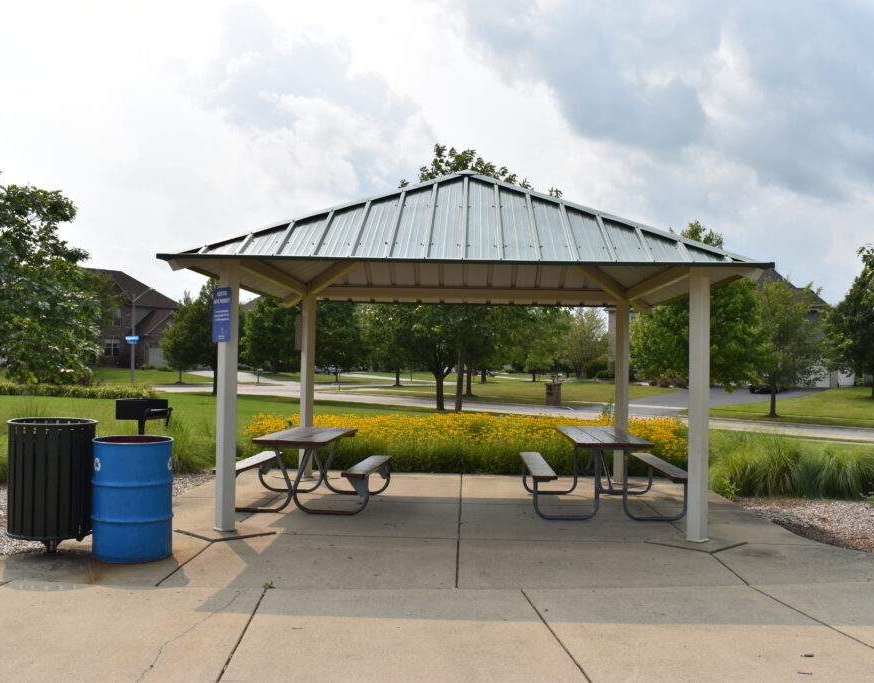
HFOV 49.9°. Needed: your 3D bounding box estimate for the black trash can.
[{"bbox_3d":[-2.880,1.087,7.011,0.682,0.978,0.682,1,-2,0],"label":"black trash can"}]

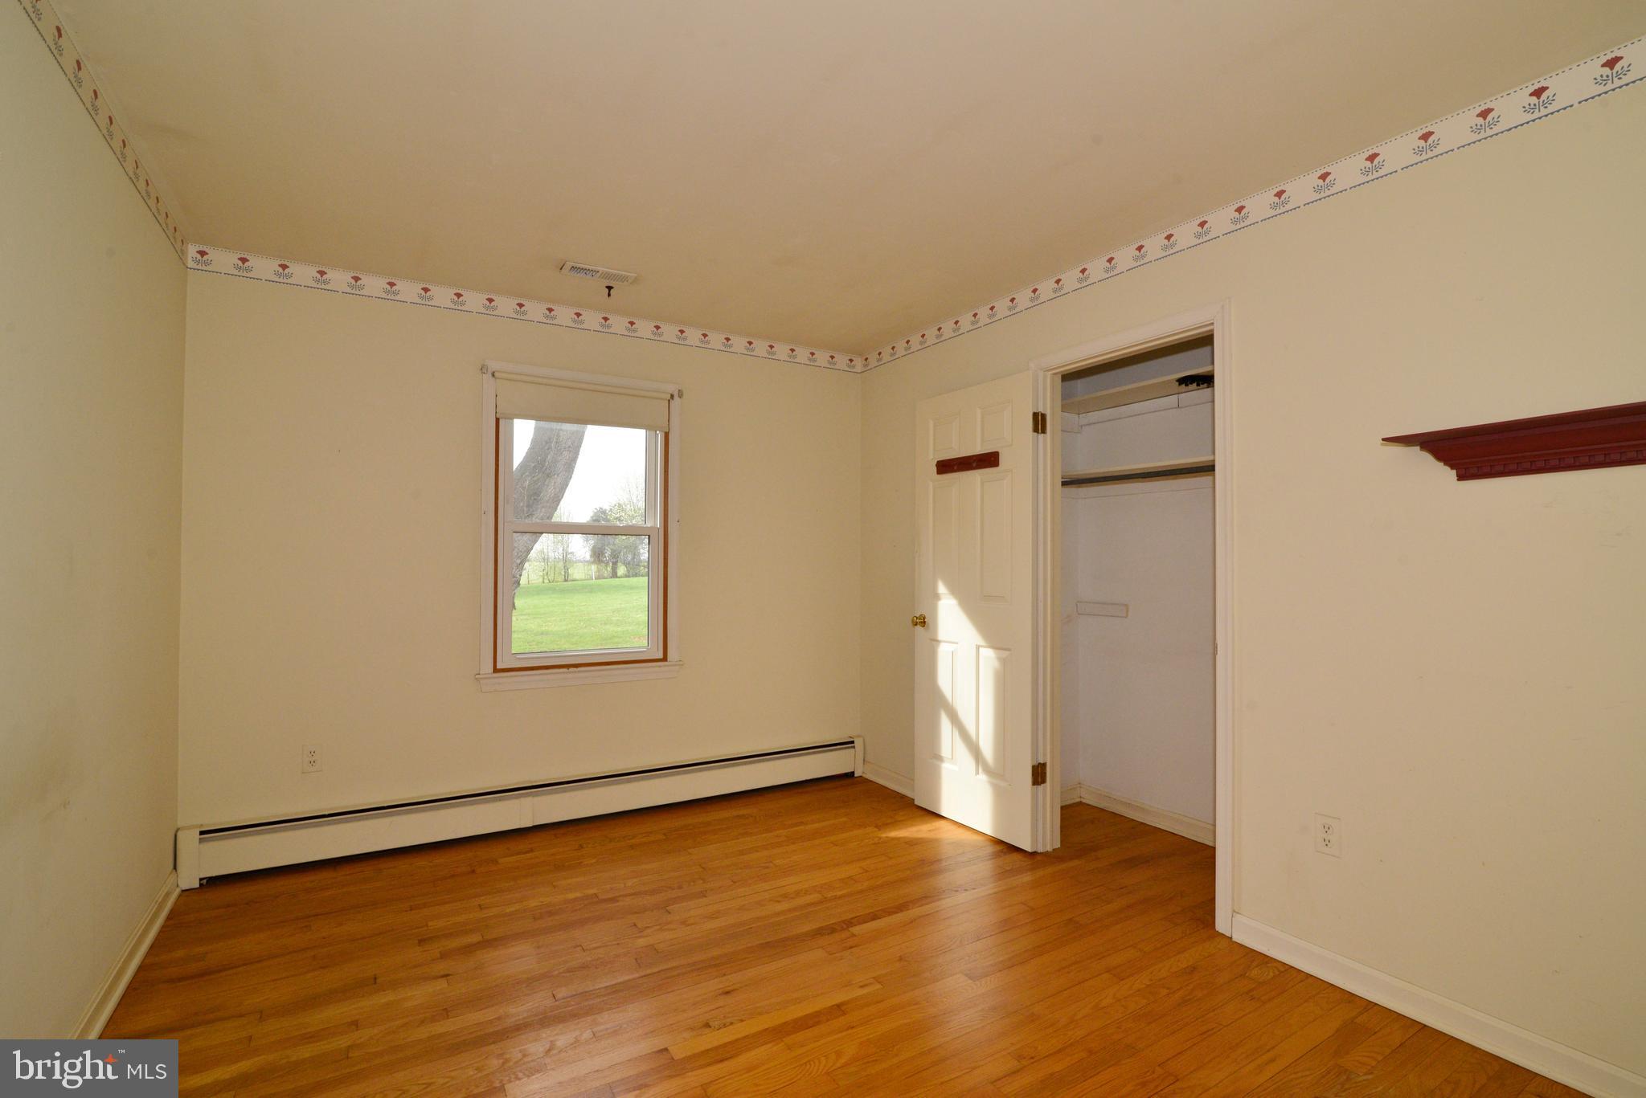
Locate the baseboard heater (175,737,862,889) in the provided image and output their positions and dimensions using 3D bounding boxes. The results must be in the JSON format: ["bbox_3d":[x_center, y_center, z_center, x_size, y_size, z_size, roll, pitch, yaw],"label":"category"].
[{"bbox_3d":[-1.085,1.169,3.463,3.000,0.210,0.070,1,-1,-30],"label":"baseboard heater"}]

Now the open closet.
[{"bbox_3d":[1.354,0.244,3.150,0.715,2.106,1.160,1,-1,-32],"label":"open closet"}]

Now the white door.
[{"bbox_3d":[0.696,0.263,3.405,0.042,2.035,0.729,1,-1,-34],"label":"white door"}]

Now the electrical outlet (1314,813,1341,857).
[{"bbox_3d":[1.505,0.855,2.182,0.010,0.115,0.070,1,-1,-32],"label":"electrical outlet"}]

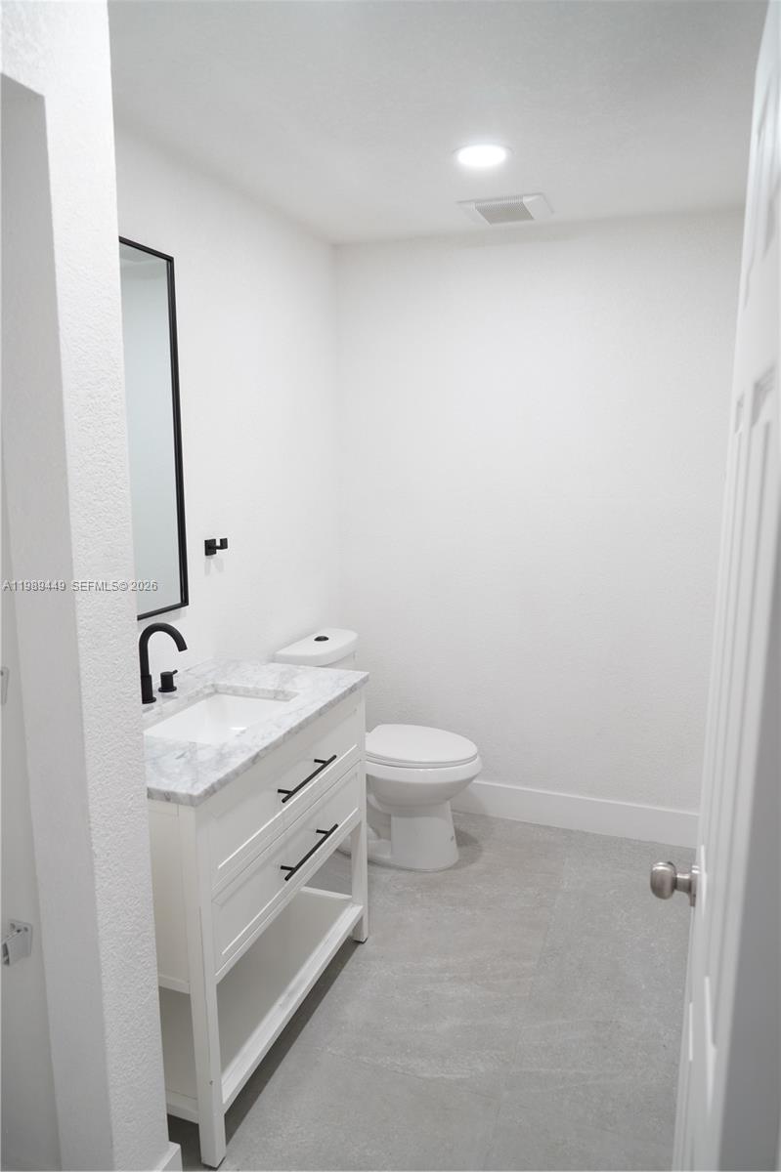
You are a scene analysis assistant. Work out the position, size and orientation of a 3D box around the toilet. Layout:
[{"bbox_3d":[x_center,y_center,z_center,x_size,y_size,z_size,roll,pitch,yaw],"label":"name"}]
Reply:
[{"bbox_3d":[0.001,0.651,3.110,0.752,0.820,0.420,3,11,20],"label":"toilet"}]

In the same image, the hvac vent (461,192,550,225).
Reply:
[{"bbox_3d":[0.409,-1.314,2.746,0.292,0.026,0.245,3,11,20],"label":"hvac vent"}]

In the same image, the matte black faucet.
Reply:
[{"bbox_3d":[-0.620,0.210,2.113,0.169,0.225,0.260,3,11,20],"label":"matte black faucet"}]

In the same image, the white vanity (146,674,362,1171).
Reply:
[{"bbox_3d":[-0.480,0.776,2.160,0.546,0.909,0.920,3,11,20],"label":"white vanity"}]

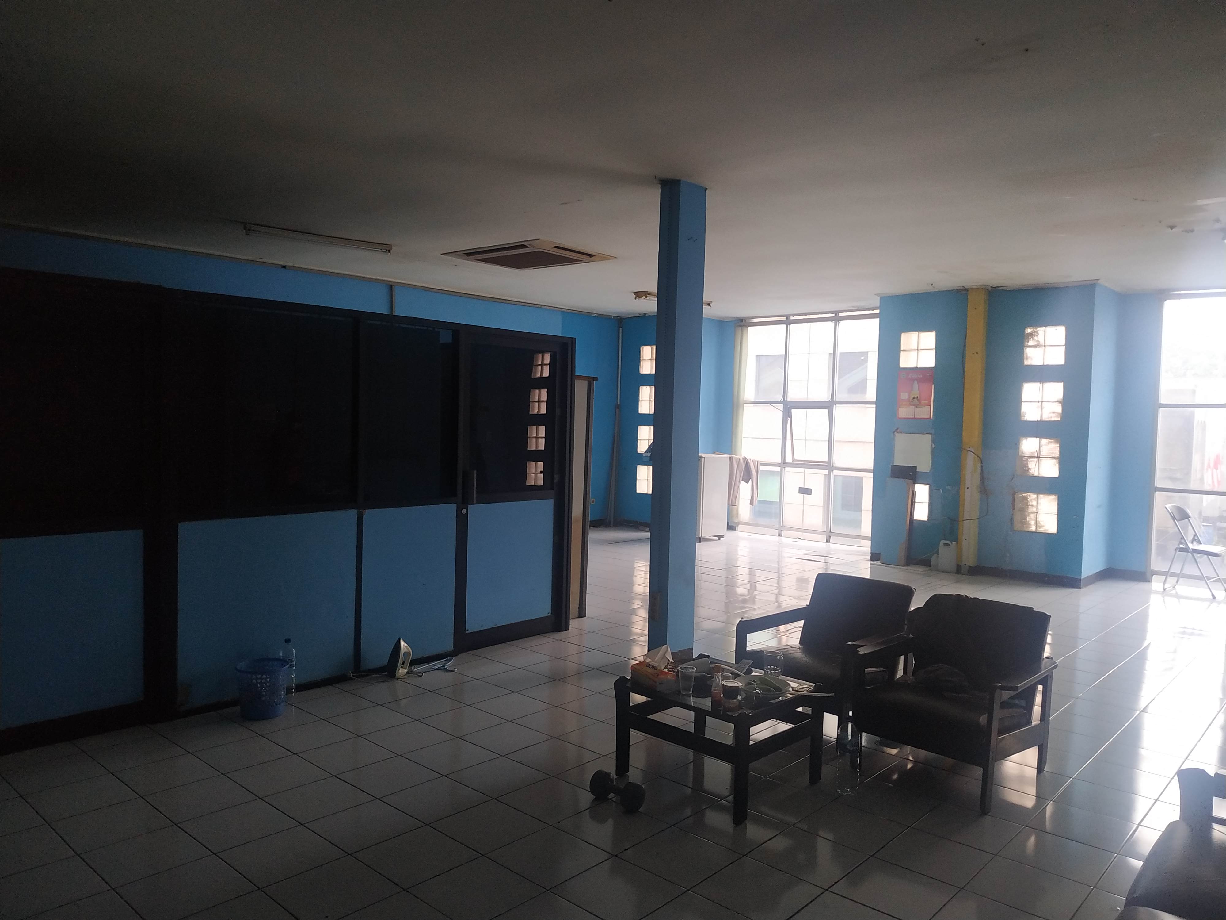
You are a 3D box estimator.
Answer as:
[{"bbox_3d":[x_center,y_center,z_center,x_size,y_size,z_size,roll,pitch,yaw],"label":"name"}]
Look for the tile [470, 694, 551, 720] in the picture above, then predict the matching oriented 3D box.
[{"bbox_3d":[-0.500,1.225,4.207,0.300,0.010,0.300,3,2,42],"label":"tile"}]

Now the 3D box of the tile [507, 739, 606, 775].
[{"bbox_3d":[-0.247,1.255,3.589,0.300,0.010,0.300,3,2,42],"label":"tile"}]

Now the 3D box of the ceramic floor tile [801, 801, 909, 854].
[{"bbox_3d":[0.841,1.303,3.022,0.297,0.010,0.297,3,2,42],"label":"ceramic floor tile"}]

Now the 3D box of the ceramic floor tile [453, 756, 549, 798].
[{"bbox_3d":[-0.454,1.254,3.368,0.297,0.010,0.297,3,2,42],"label":"ceramic floor tile"}]

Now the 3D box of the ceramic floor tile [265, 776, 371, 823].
[{"bbox_3d":[-1.076,1.241,3.112,0.300,0.010,0.300,3,2,42],"label":"ceramic floor tile"}]

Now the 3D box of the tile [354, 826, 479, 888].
[{"bbox_3d":[-0.628,1.270,2.720,0.297,0.010,0.297,3,2,42],"label":"tile"}]

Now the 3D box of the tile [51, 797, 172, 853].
[{"bbox_3d":[-1.692,1.238,2.878,0.300,0.010,0.300,3,2,42],"label":"tile"}]

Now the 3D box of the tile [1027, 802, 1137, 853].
[{"bbox_3d":[1.688,1.321,3.057,0.300,0.010,0.300,3,2,42],"label":"tile"}]

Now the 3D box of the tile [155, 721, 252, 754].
[{"bbox_3d":[-1.747,1.204,3.711,0.300,0.010,0.300,3,2,42],"label":"tile"}]

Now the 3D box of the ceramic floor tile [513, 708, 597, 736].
[{"bbox_3d":[-0.266,1.242,4.019,0.300,0.010,0.300,3,2,42],"label":"ceramic floor tile"}]

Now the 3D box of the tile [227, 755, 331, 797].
[{"bbox_3d":[-1.300,1.229,3.311,0.300,0.010,0.300,3,2,42],"label":"tile"}]

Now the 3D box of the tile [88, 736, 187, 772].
[{"bbox_3d":[-2.070,1.279,3.700,0.300,0.010,0.300,4,4,42],"label":"tile"}]

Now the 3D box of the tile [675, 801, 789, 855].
[{"bbox_3d":[0.446,1.371,3.177,0.300,0.010,0.300,4,4,42],"label":"tile"}]

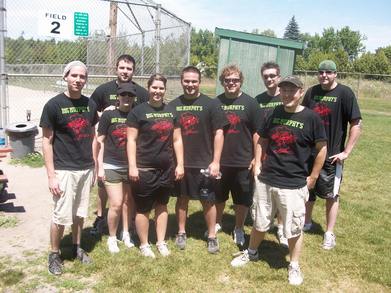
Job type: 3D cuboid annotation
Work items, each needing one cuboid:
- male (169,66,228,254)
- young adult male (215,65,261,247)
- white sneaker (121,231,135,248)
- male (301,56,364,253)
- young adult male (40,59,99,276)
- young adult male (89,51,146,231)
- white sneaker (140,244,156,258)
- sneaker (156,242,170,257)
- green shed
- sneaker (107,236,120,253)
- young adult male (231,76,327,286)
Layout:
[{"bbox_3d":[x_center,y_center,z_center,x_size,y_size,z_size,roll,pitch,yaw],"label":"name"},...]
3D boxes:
[{"bbox_3d":[0.007,0.123,3.722,0.600,1.770,0.400,2,12,2],"label":"male"},{"bbox_3d":[0.427,0.083,3.926,0.560,1.790,0.420,3,12,9],"label":"young adult male"},{"bbox_3d":[-0.675,0.932,3.829,0.095,0.105,0.260,-6,14,-31],"label":"white sneaker"},{"bbox_3d":[1.389,0.073,3.959,0.610,1.850,0.470,7,13,23],"label":"male"},{"bbox_3d":[-1.074,0.182,3.291,0.510,1.770,0.410,-4,13,-23],"label":"young adult male"},{"bbox_3d":[-0.800,-0.006,4.037,0.600,1.850,0.400,-1,12,-14],"label":"young adult male"},{"bbox_3d":[-0.450,0.982,3.621,0.095,0.105,0.260,-7,15,-37],"label":"white sneaker"},{"bbox_3d":[-0.307,0.978,3.660,0.095,0.105,0.260,-5,13,-27],"label":"sneaker"},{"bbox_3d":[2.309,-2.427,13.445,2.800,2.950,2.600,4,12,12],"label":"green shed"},{"bbox_3d":[-0.796,0.948,3.735,0.095,0.105,0.260,-3,13,-22],"label":"sneaker"},{"bbox_3d":[0.753,0.257,3.327,0.660,1.710,0.530,5,12,17],"label":"young adult male"}]

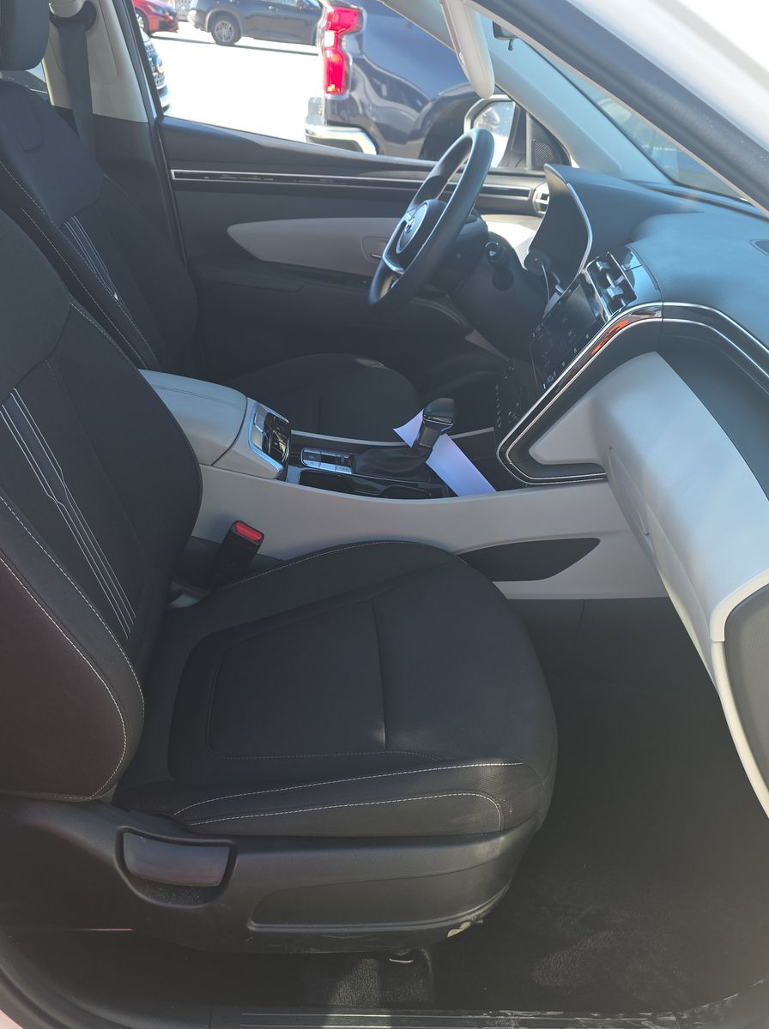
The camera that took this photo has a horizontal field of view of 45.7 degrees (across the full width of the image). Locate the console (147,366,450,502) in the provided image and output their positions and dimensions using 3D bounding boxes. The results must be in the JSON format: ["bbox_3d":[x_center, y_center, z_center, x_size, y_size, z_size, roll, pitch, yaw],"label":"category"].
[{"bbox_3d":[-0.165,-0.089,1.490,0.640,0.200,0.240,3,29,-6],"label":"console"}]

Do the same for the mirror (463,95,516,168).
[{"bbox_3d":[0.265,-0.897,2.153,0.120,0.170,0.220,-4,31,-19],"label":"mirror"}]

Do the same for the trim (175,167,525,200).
[{"bbox_3d":[-0.065,-0.710,1.964,0.778,0.028,0.020,2,30,-3],"label":"trim"}]

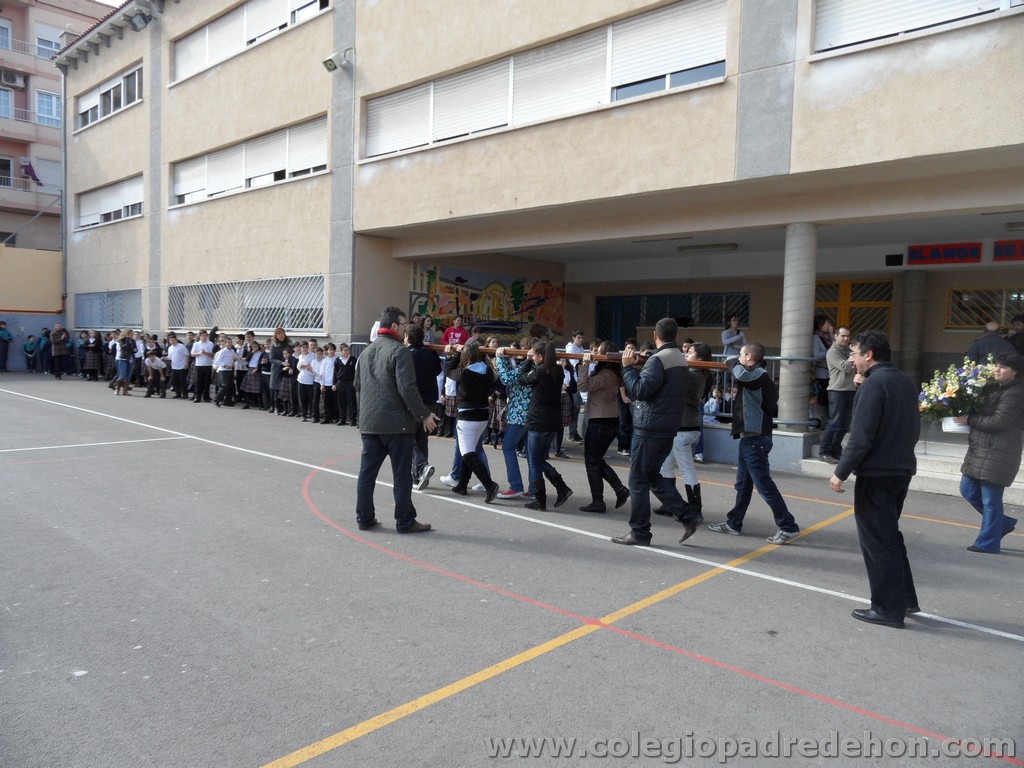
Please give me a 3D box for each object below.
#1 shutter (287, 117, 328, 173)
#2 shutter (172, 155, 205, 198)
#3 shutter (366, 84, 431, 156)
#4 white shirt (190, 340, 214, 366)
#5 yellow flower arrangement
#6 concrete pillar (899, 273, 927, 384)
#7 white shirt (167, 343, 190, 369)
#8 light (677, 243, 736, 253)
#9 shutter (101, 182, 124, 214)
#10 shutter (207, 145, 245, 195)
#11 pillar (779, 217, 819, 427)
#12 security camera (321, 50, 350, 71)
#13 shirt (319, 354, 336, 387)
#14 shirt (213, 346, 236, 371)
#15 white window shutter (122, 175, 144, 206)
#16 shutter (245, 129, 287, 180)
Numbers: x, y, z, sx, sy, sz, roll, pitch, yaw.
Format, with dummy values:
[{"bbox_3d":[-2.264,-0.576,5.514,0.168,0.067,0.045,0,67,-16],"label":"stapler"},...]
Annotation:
[{"bbox_3d":[-4.285,-5.121,15.152,1.543,1.000,0.060,4,4,40],"label":"shutter"},{"bbox_3d":[-8.394,-5.399,18.464,1.806,0.817,0.080,4,5,40],"label":"shutter"},{"bbox_3d":[-2.137,-4.872,13.155,1.748,1.049,0.080,4,5,40],"label":"shutter"},{"bbox_3d":[-7.110,-0.701,16.311,0.500,0.580,0.320,0,4,-16],"label":"white shirt"},{"bbox_3d":[3.675,0.045,5.857,0.500,0.500,0.450,4,5,40],"label":"yellow flower arrangement"},{"bbox_3d":[7.891,-0.917,14.036,0.410,2.612,0.410,4,5,40],"label":"concrete pillar"},{"bbox_3d":[-8.003,-0.660,17.039,0.470,0.640,0.300,1,4,3],"label":"white shirt"},{"bbox_3d":[4.107,-2.854,14.904,1.230,0.100,0.170,4,4,40],"label":"light"},{"bbox_3d":[-12.263,-5.661,21.750,1.774,0.789,0.080,4,5,40],"label":"shutter"},{"bbox_3d":[-7.042,-5.272,17.471,1.764,1.024,0.060,4,4,40],"label":"shutter"},{"bbox_3d":[3.945,-0.776,9.761,0.420,2.810,0.420,4,4,40],"label":"pillar"},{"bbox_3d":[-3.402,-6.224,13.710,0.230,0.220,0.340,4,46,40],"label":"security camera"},{"bbox_3d":[-3.359,-0.246,12.928,0.350,0.570,0.240,0,4,-18],"label":"shirt"},{"bbox_3d":[-6.540,-0.580,16.150,0.500,0.530,0.300,0,3,-30],"label":"shirt"},{"bbox_3d":[-11.011,-5.681,20.805,1.631,0.770,0.060,4,4,40],"label":"white window shutter"},{"bbox_3d":[-5.639,-5.256,16.289,1.745,0.893,0.060,4,4,40],"label":"shutter"}]

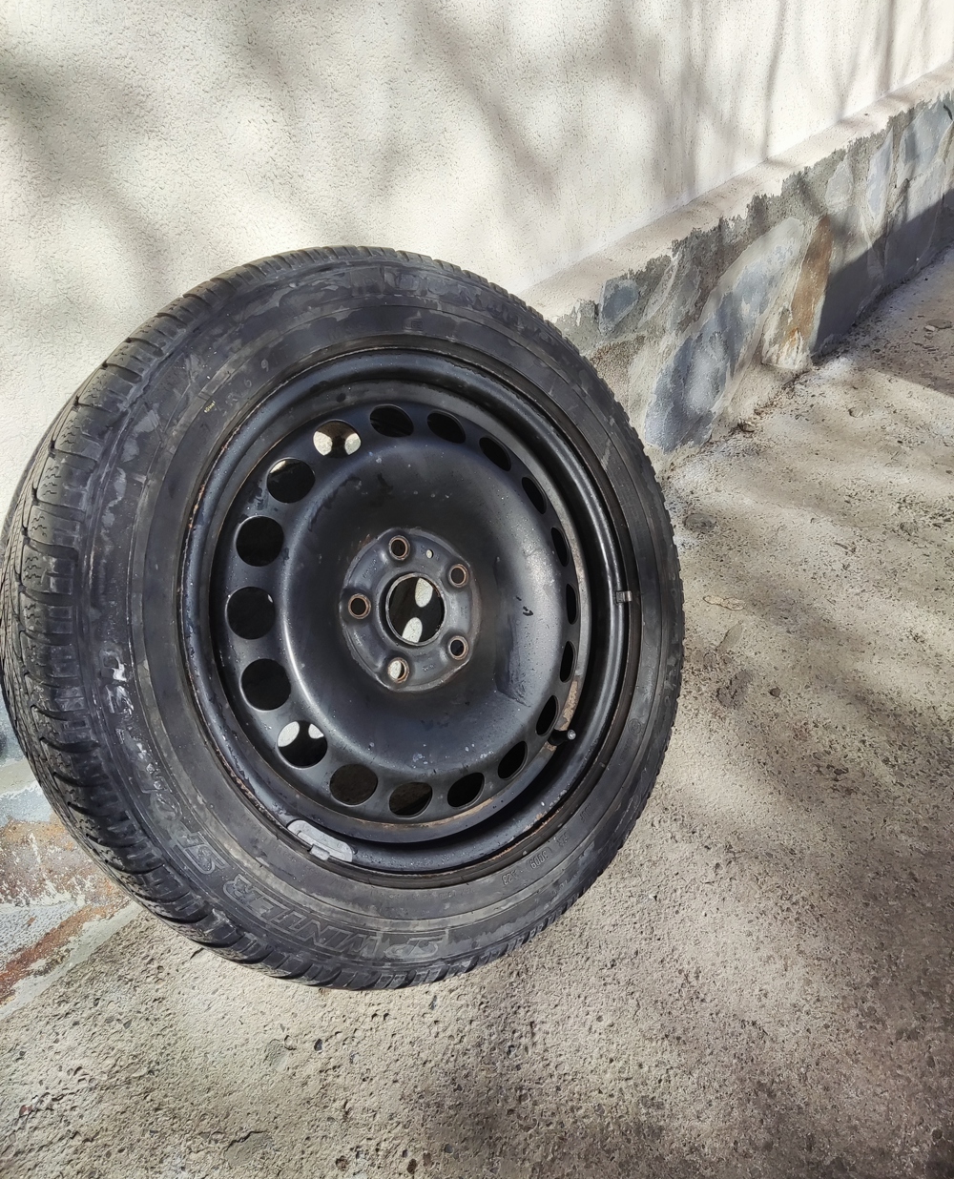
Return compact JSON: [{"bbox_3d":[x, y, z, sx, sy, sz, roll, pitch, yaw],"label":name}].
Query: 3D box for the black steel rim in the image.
[{"bbox_3d":[-0.083,0.021,0.851,0.441,0.441,0.185,-37,17,-32],"label":"black steel rim"}]

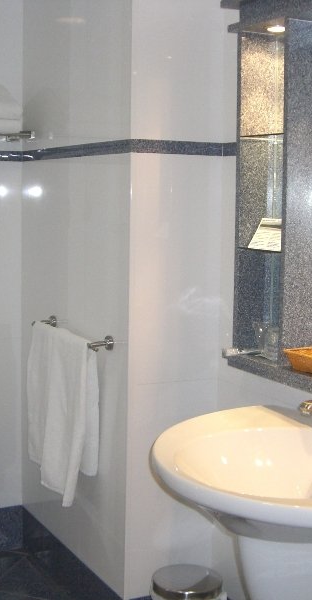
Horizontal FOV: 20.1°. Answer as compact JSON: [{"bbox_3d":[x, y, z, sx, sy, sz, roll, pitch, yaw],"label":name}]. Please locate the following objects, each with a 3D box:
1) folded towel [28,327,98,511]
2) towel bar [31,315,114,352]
[{"bbox_3d":[-0.312,0.370,2.849,0.072,0.552,0.521,-3,7,-28],"label":"folded towel"},{"bbox_3d":[-0.275,0.107,2.826,0.079,0.044,0.559,-3,7,-28],"label":"towel bar"}]

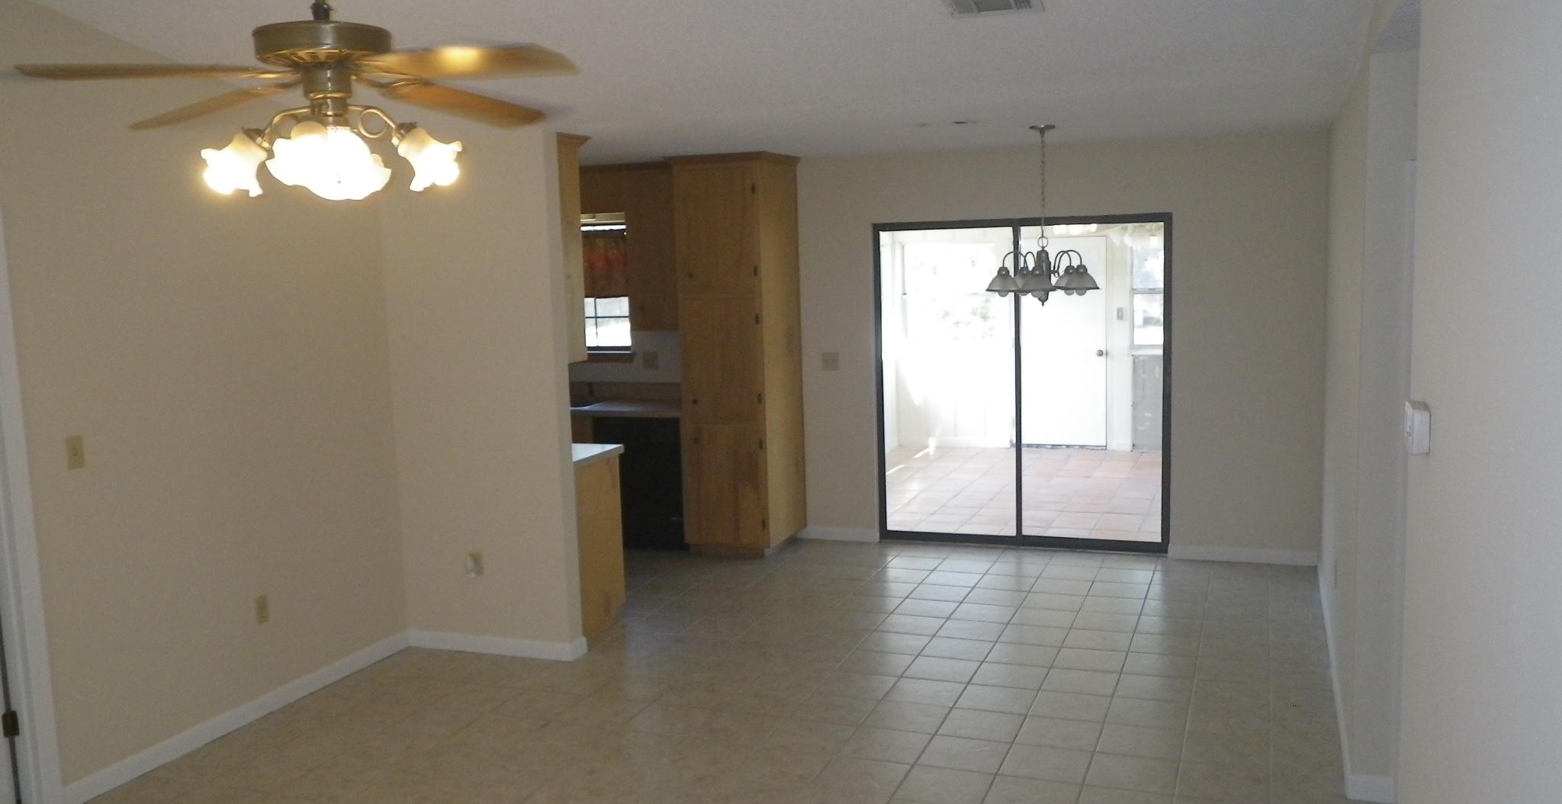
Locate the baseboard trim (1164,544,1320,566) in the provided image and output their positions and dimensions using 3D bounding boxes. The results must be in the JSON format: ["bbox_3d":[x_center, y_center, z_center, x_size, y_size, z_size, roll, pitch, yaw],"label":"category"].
[{"bbox_3d":[2.708,0.902,7.419,0.810,0.082,0.018,1,7,21],"label":"baseboard trim"}]

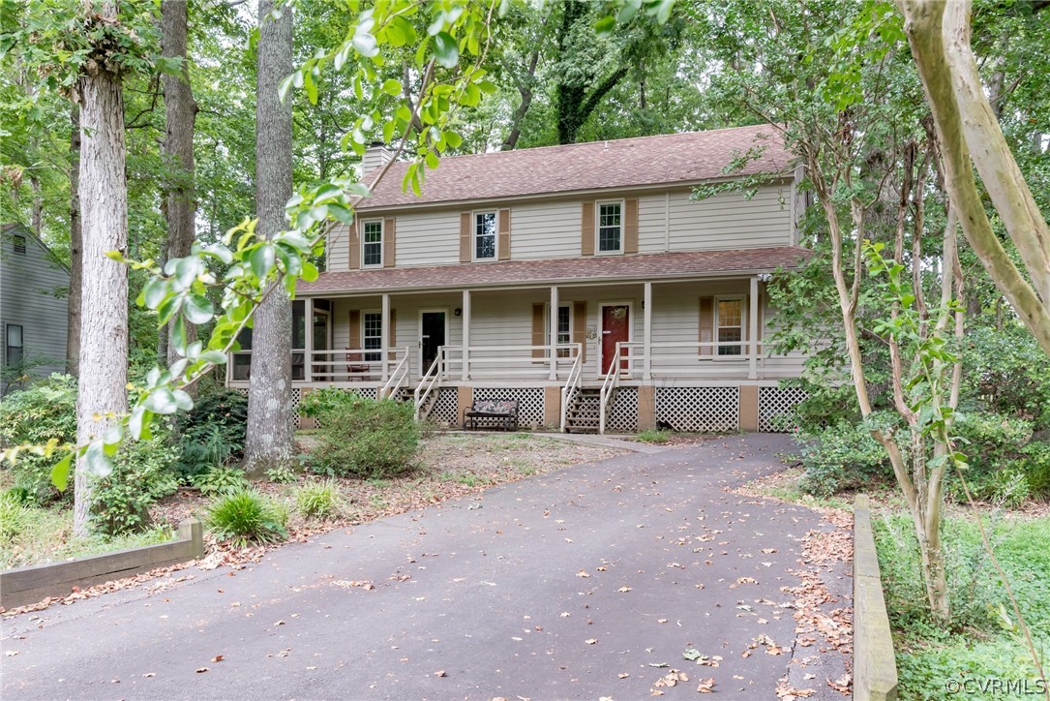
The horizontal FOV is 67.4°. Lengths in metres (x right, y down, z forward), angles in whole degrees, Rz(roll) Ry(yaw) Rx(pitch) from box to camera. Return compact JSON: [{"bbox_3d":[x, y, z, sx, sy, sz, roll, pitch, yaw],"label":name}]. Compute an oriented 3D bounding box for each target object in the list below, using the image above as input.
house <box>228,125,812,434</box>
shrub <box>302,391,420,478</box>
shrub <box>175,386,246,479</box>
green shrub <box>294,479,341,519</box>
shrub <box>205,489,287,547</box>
[{"bbox_3d":[0.520,-2.504,26.459,17.700,9.770,10.000,-1,-3,19],"label":"house"},{"bbox_3d":[-2.458,1.245,11.857,1.720,1.190,1.600,1,-3,-12],"label":"shrub"},{"bbox_3d":[-4.699,1.202,12.059,1.350,1.290,1.300,1,-3,-21],"label":"shrub"},{"bbox_3d":[-2.184,1.532,8.241,0.500,0.380,0.500,1,-3,-15],"label":"green shrub"},{"bbox_3d":[-2.496,1.458,7.043,0.740,0.460,0.700,1,-3,-19],"label":"shrub"}]

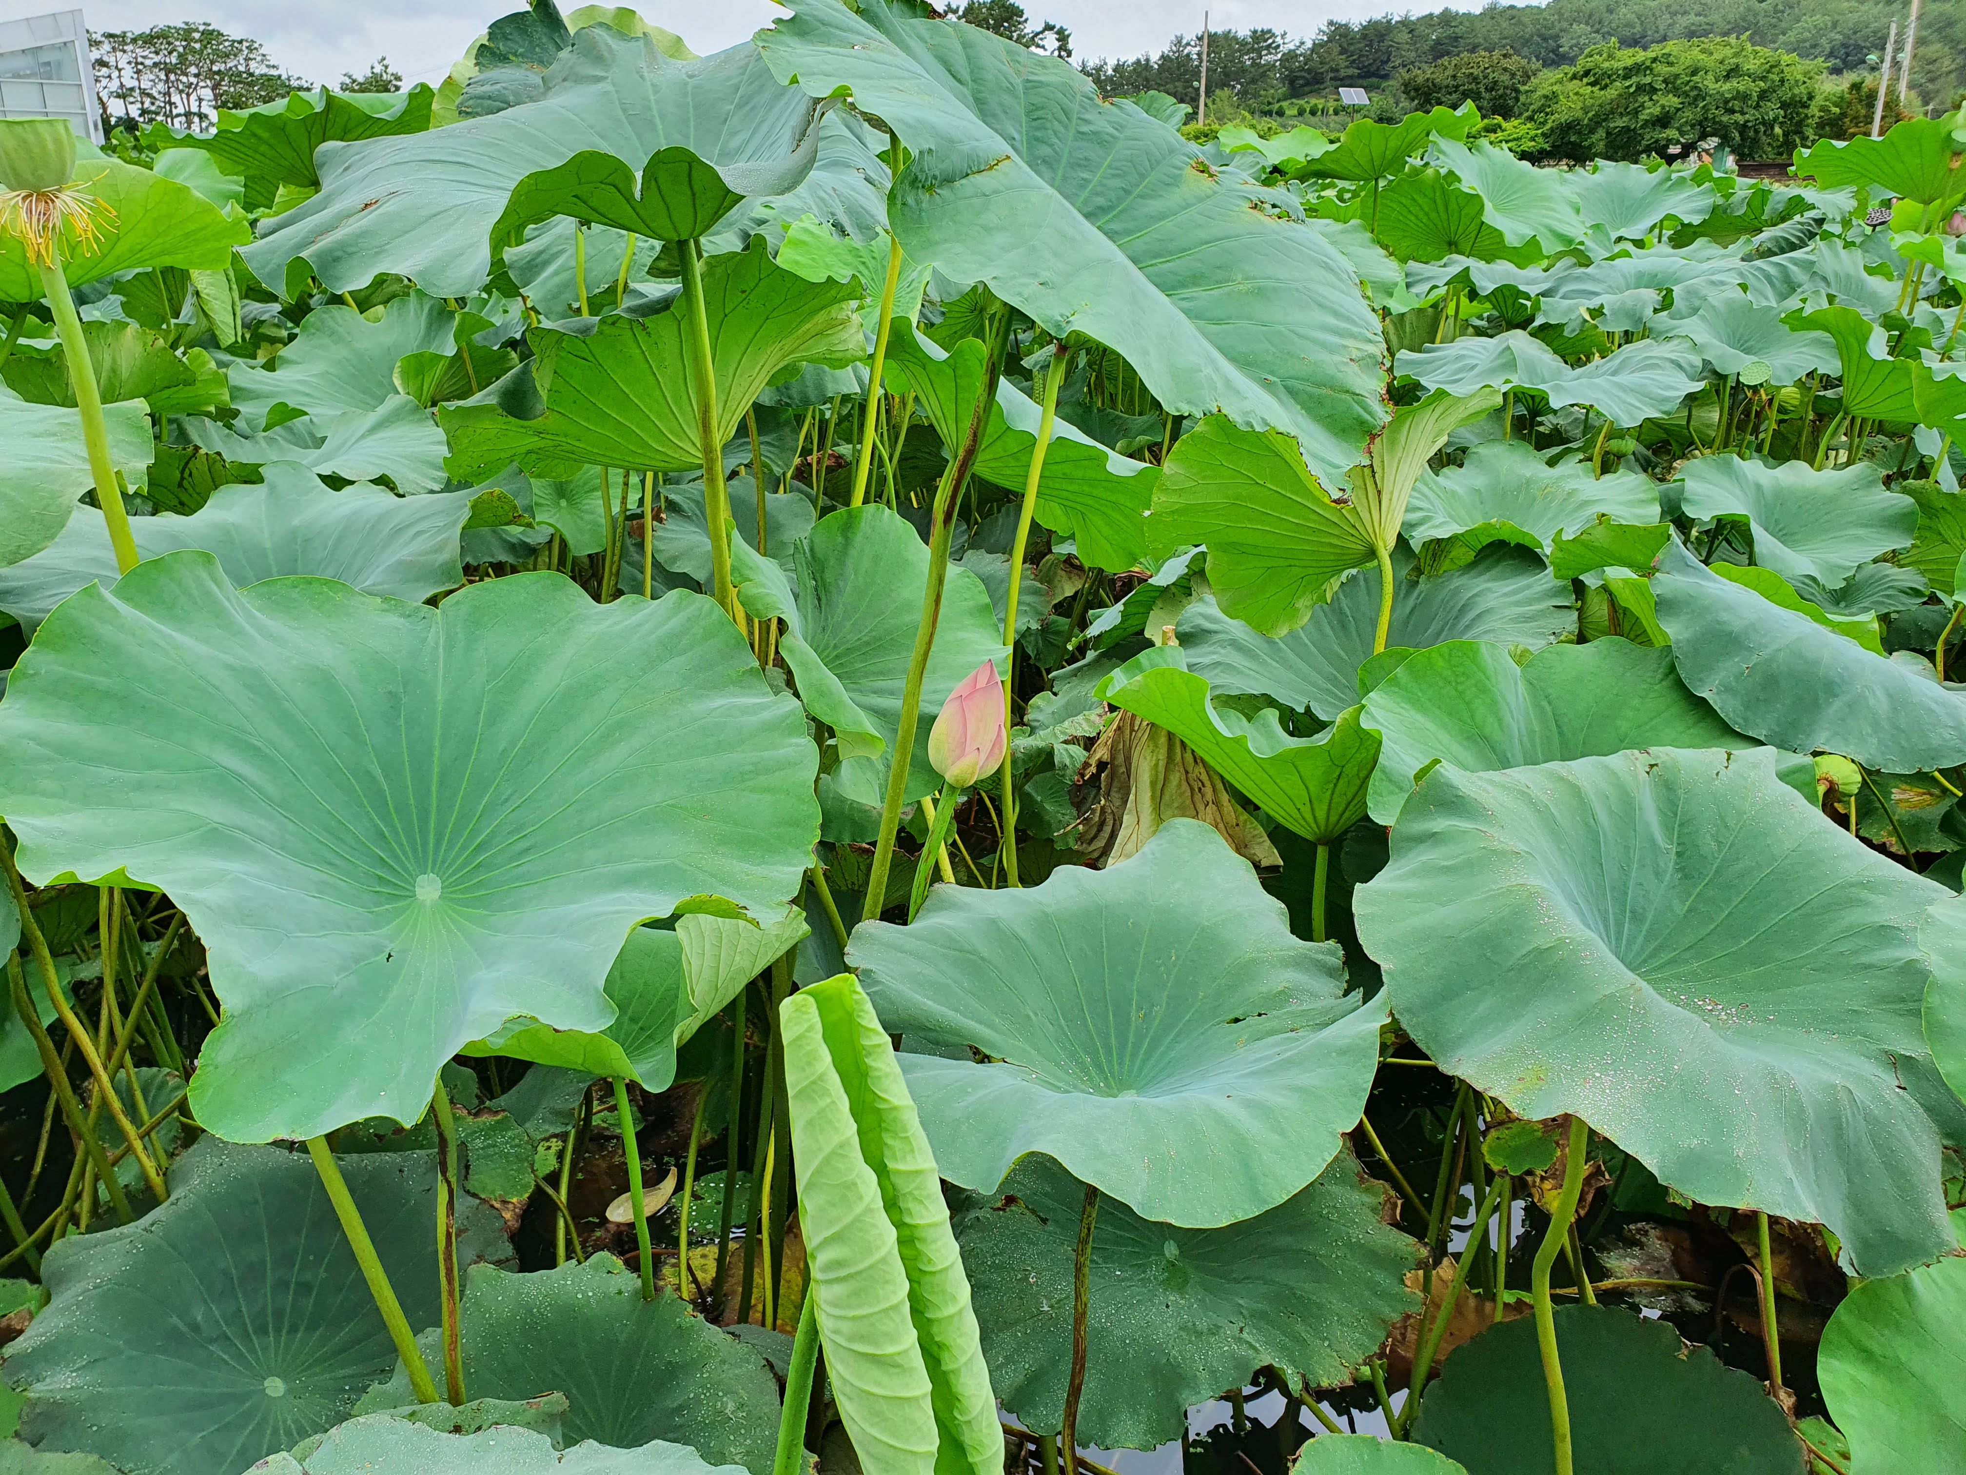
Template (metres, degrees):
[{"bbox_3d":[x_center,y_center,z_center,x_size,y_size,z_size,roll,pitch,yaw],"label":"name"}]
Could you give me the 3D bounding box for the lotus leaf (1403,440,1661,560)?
[{"bbox_3d":[0.990,-0.405,2.700,0.440,0.132,0.418,8,30,19],"label":"lotus leaf"}]

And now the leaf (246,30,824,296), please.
[{"bbox_3d":[-0.407,-0.542,1.400,0.530,0.210,0.460,-8,20,3],"label":"leaf"}]

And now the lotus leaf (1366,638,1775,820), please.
[{"bbox_3d":[0.682,0.049,1.750,0.466,0.126,0.443,9,33,22],"label":"lotus leaf"}]

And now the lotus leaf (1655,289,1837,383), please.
[{"bbox_3d":[2.059,-1.079,4.000,0.490,0.190,0.490,0,29,0],"label":"lotus leaf"}]

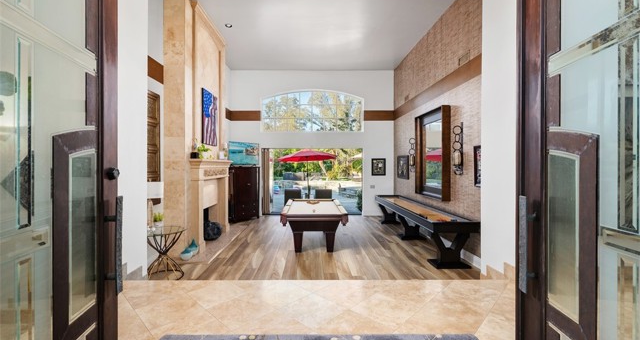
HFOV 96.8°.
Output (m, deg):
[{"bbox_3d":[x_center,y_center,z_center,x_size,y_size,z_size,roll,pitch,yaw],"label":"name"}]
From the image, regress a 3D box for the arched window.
[{"bbox_3d":[-0.250,-2.037,9.851,3.570,1.480,0.130,0,1,-2],"label":"arched window"}]

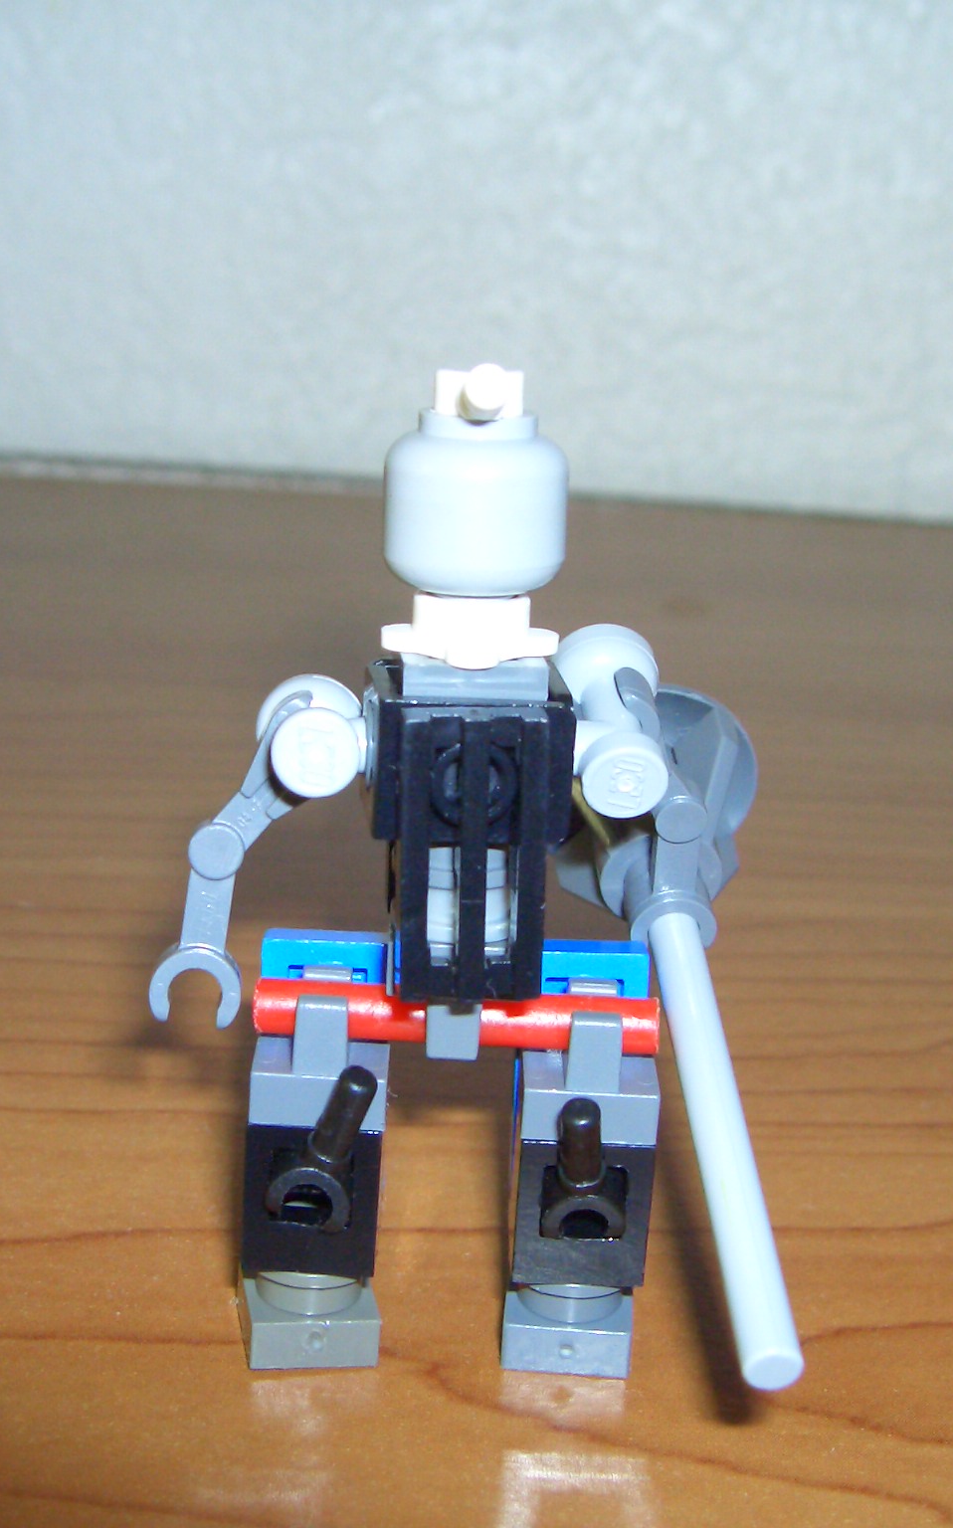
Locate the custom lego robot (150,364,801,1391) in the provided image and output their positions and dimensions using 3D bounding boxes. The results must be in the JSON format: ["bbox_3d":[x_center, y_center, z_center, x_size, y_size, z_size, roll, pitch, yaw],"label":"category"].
[{"bbox_3d":[0.000,0.007,0.138,0.037,0.061,0.048,4,17,0],"label":"custom lego robot"}]

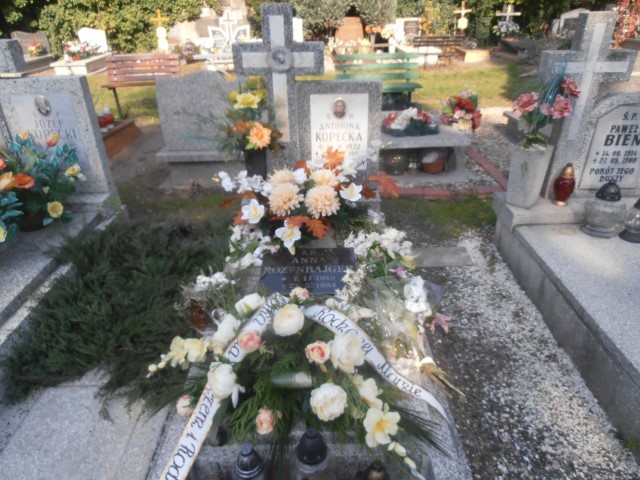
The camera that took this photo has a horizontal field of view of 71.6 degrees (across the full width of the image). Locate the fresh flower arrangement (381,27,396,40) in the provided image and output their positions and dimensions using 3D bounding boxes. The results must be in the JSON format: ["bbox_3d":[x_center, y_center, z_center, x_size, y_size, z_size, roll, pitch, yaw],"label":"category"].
[{"bbox_3d":[1.725,-5.226,11.200,0.400,0.360,0.360,0,28,1],"label":"fresh flower arrangement"}]

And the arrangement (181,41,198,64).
[{"bbox_3d":[-2.879,-4.134,9.789,0.396,0.489,0.360,-2,29,0],"label":"arrangement"}]

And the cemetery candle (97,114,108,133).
[{"bbox_3d":[-2.502,-1.352,5.099,0.115,0.220,0.115,-1,29,0],"label":"cemetery candle"}]

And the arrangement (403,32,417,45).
[{"bbox_3d":[2.469,-5.527,12.170,0.420,0.360,0.360,-1,29,0],"label":"arrangement"}]

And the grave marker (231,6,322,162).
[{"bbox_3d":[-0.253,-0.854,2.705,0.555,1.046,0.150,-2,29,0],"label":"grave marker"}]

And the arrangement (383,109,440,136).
[{"bbox_3d":[0.821,-1.082,4.070,0.520,0.245,0.300,-1,29,0],"label":"arrangement"}]

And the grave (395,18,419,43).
[{"bbox_3d":[2.100,-5.000,10.648,0.626,0.568,0.200,-2,29,0],"label":"grave"}]

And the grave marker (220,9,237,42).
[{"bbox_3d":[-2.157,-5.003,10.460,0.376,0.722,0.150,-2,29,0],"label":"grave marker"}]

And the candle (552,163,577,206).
[{"bbox_3d":[1.401,-0.315,2.543,0.121,0.273,0.125,-2,29,0],"label":"candle"}]

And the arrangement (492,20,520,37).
[{"bbox_3d":[5.455,-6.183,13.000,0.780,0.450,0.420,0,28,1],"label":"arrangement"}]

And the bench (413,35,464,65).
[{"bbox_3d":[2.820,-4.439,10.460,1.200,0.780,0.500,0,28,1],"label":"bench"}]

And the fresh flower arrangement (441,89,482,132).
[{"bbox_3d":[1.360,-1.258,4.300,0.390,0.400,0.340,0,28,1],"label":"fresh flower arrangement"}]

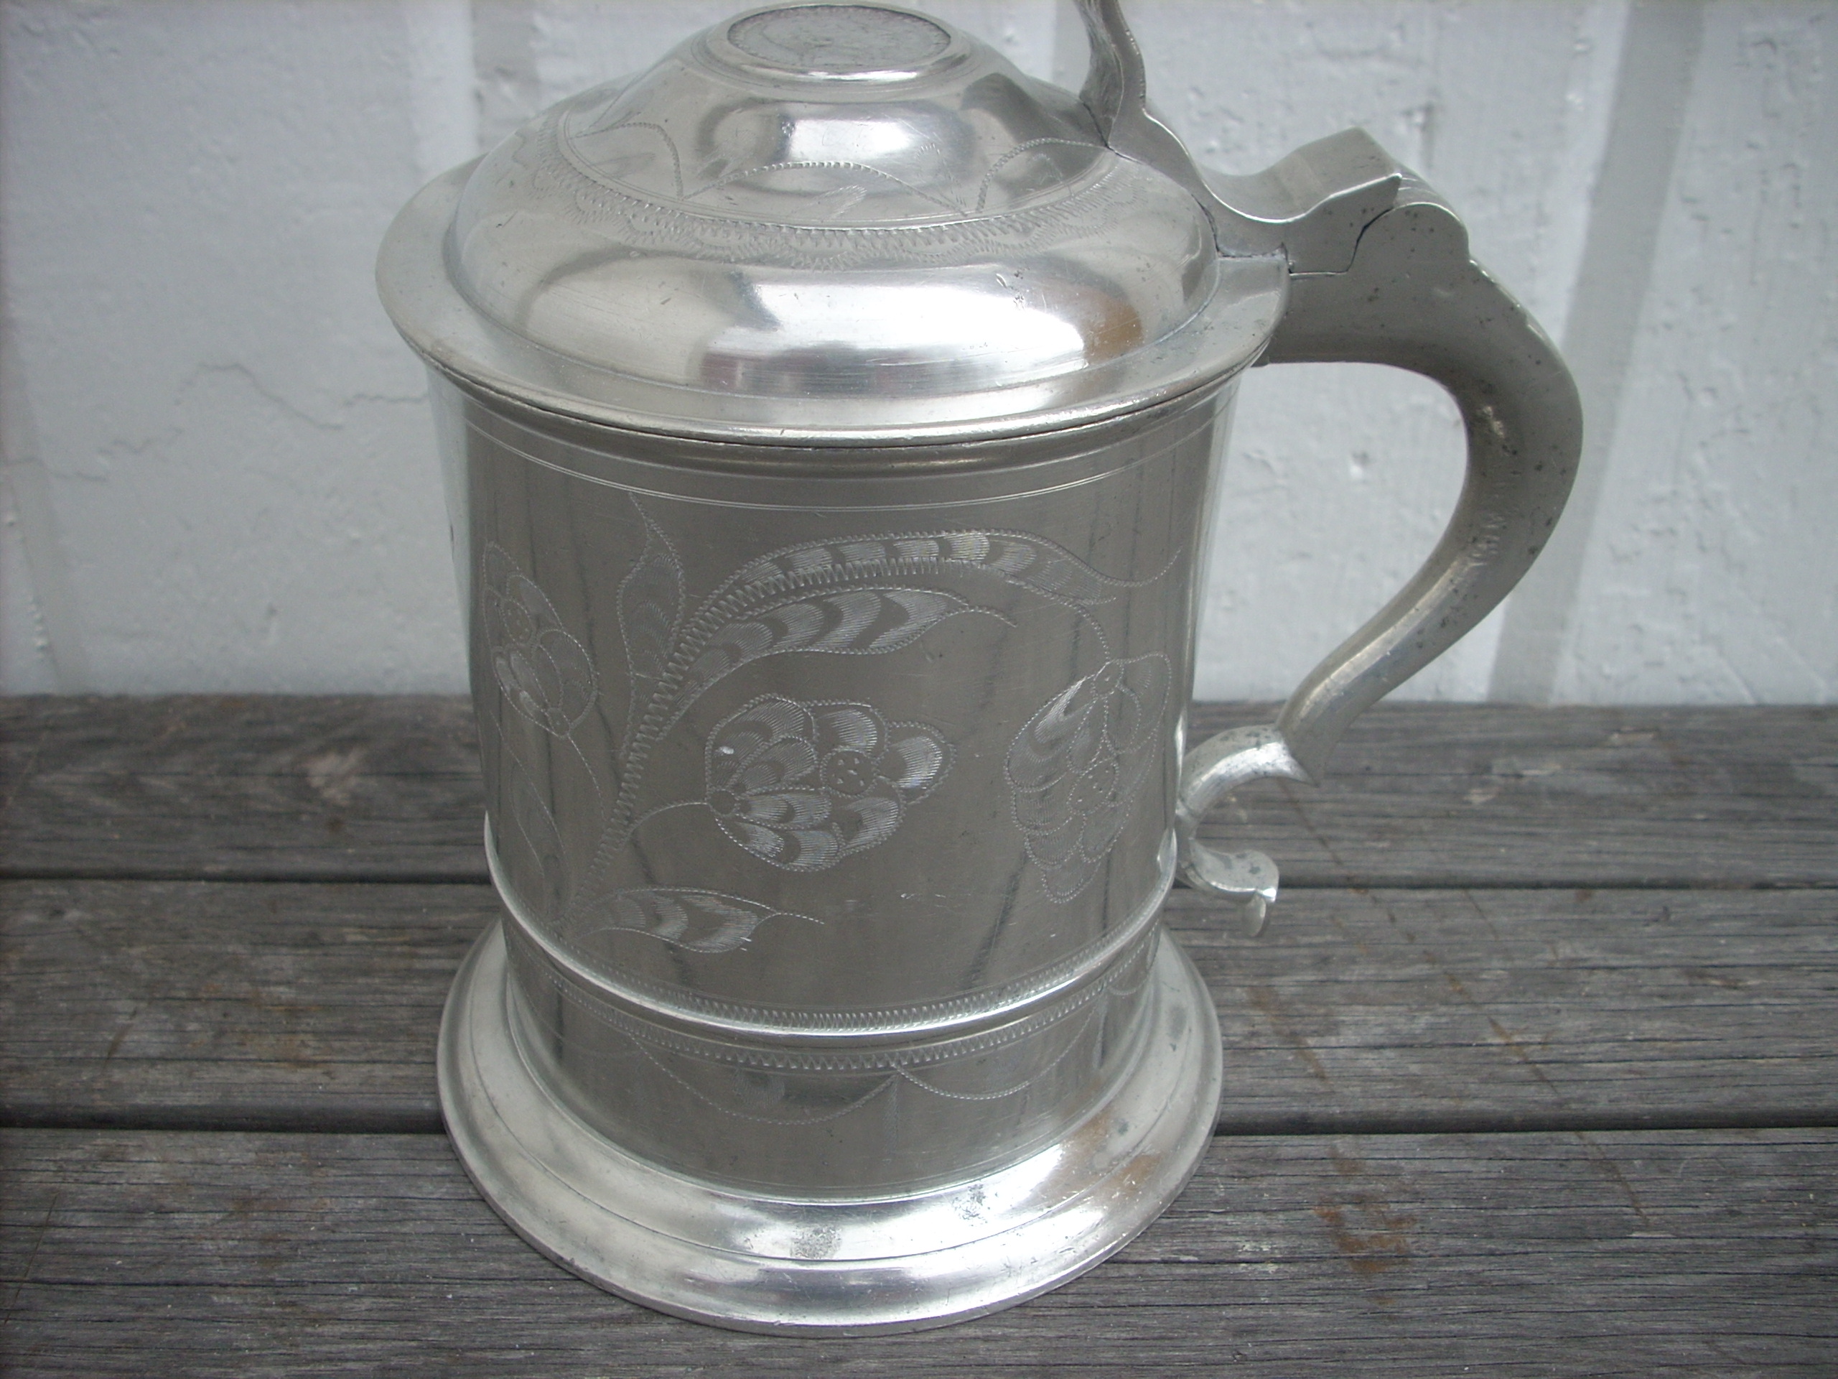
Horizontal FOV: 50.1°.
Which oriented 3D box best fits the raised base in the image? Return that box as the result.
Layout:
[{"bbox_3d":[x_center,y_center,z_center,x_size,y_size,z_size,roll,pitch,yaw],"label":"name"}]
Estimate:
[{"bbox_3d":[-0.015,0.056,0.365,0.145,0.016,0.145,1,32,0],"label":"raised base"}]

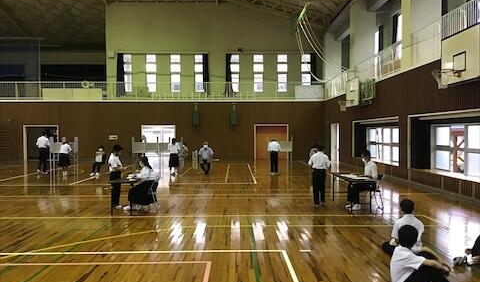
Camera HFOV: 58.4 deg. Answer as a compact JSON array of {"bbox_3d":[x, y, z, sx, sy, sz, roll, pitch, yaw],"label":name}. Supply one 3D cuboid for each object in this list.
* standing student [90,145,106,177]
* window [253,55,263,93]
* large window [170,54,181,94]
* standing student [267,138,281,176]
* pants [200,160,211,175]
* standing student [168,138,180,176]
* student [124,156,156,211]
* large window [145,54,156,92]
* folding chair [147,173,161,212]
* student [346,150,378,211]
[{"bbox_3d":[-5.581,0.755,16.945,0.470,1.180,0.550,0,1,23],"label":"standing student"},{"bbox_3d":[1.205,-4.396,28.000,0.650,2.480,0.120,0,1,-1],"label":"window"},{"bbox_3d":[-4.168,-4.396,28.000,0.650,2.480,0.120,0,1,-1],"label":"large window"},{"bbox_3d":[1.431,0.636,18.100,0.520,1.460,0.420,0,1,3],"label":"standing student"},{"bbox_3d":[-1.381,1.083,17.365,0.450,0.560,0.550,0,1,0],"label":"pants"},{"bbox_3d":[-2.697,0.630,17.700,0.480,1.530,0.360,0,1,3],"label":"standing student"},{"bbox_3d":[-2.163,0.916,9.334,0.720,1.160,0.500,0,1,7],"label":"student"},{"bbox_3d":[-5.645,-4.286,27.300,0.720,2.500,0.150,0,1,-1],"label":"large window"},{"bbox_3d":[-1.982,1.129,9.500,0.500,0.790,0.460,0,1,13],"label":"folding chair"},{"bbox_3d":[2.698,0.848,9.455,0.720,1.290,0.480,0,1,-5],"label":"student"}]

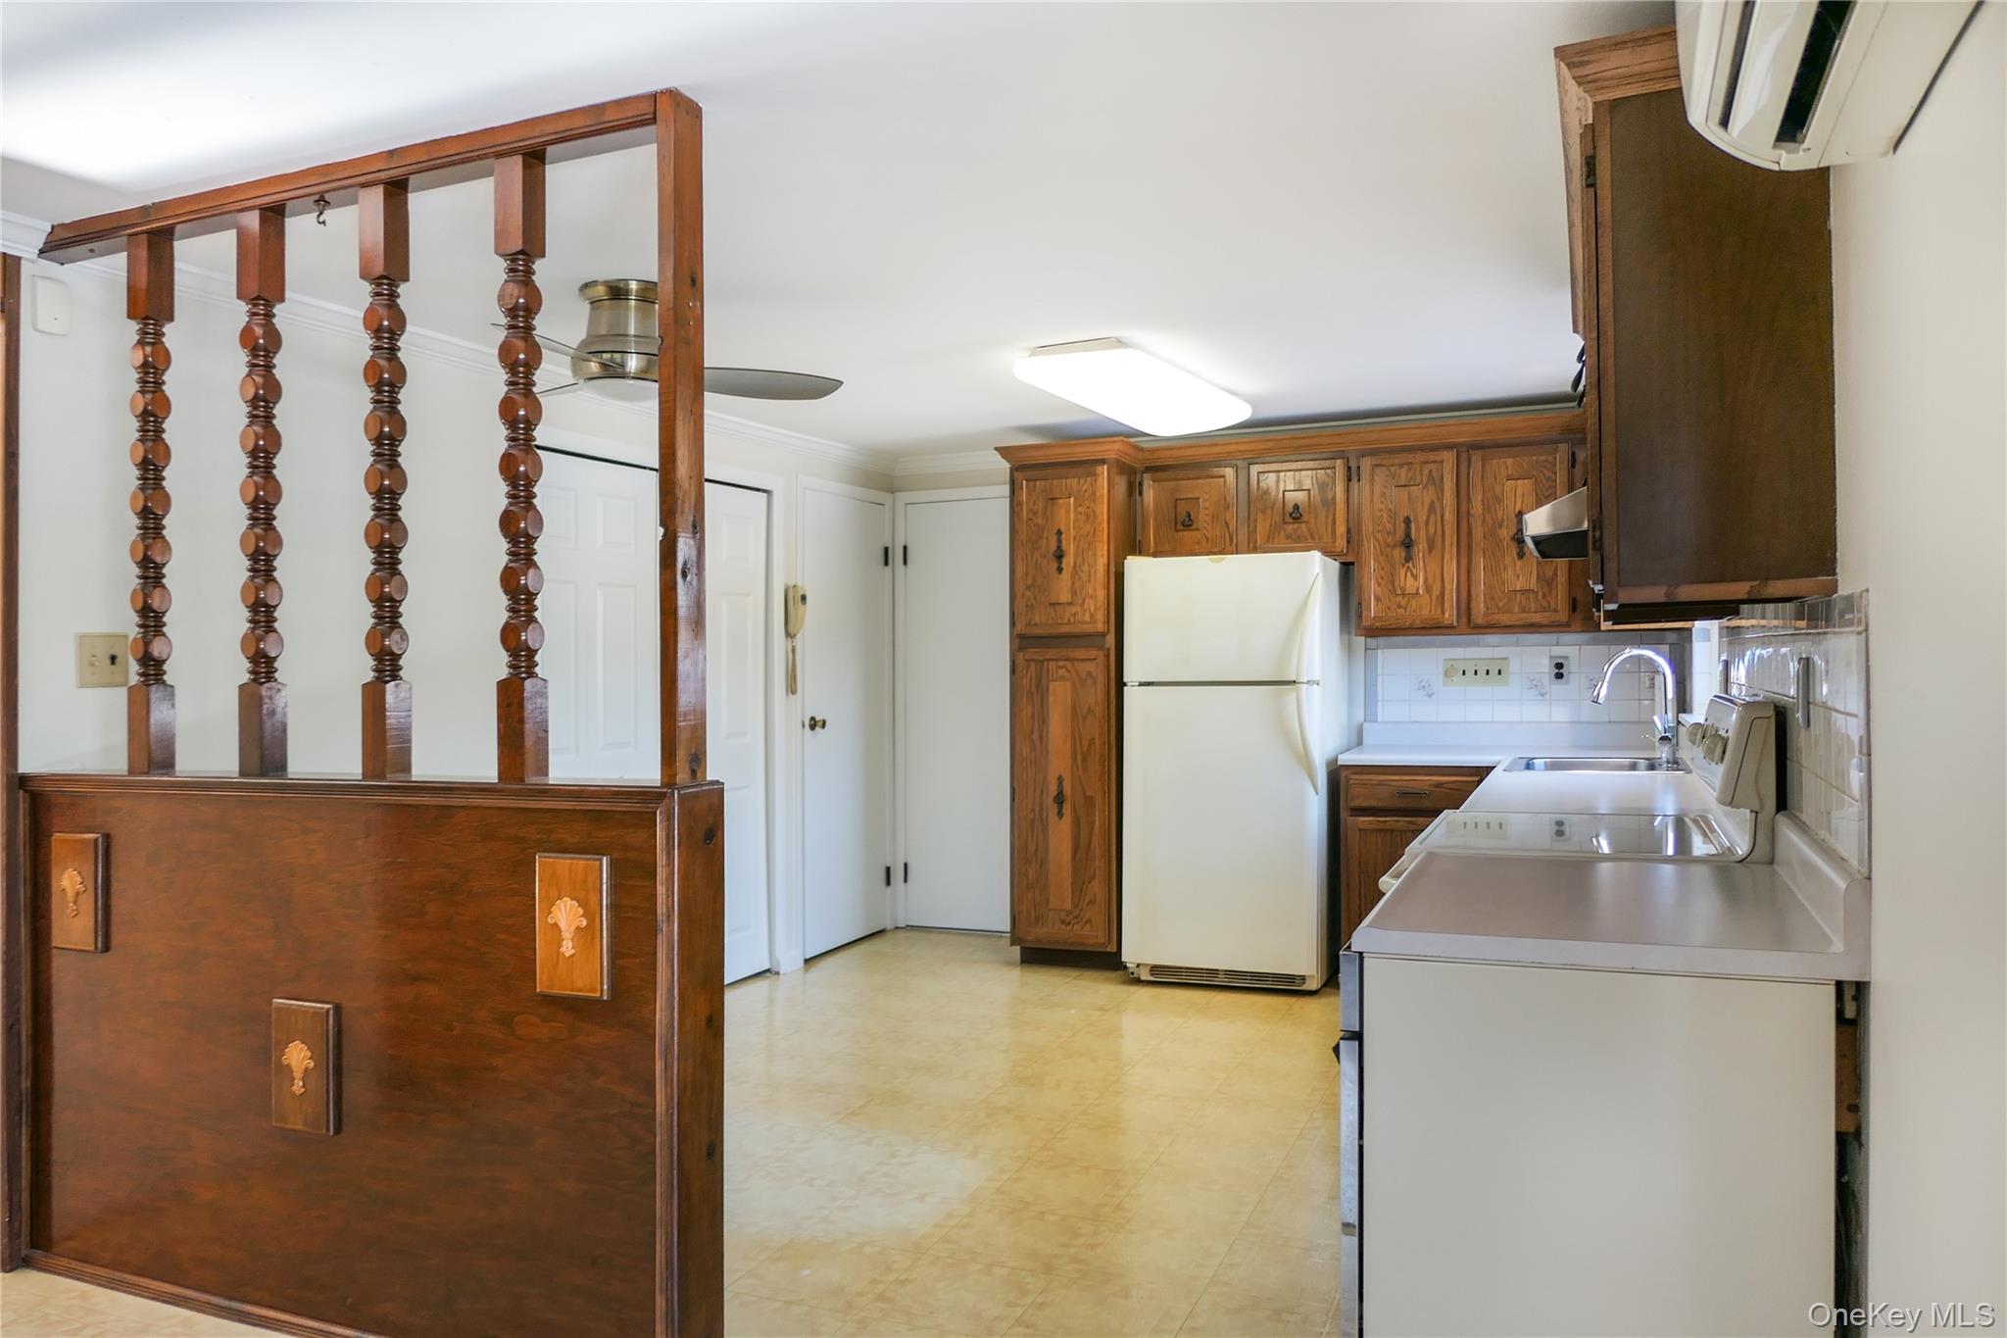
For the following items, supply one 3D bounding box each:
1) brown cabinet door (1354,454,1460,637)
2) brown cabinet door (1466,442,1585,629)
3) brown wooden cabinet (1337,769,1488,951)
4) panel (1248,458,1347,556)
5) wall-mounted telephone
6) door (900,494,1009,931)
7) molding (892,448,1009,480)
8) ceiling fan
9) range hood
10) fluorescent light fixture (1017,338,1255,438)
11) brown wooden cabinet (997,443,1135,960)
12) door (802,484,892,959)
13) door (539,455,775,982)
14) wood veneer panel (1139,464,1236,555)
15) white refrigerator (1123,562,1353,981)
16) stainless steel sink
[{"bbox_3d":[1.589,-0.501,5.237,0.358,0.683,0.025,0,0,24],"label":"brown cabinet door"},{"bbox_3d":[1.958,-0.503,5.073,0.352,0.683,0.025,0,0,24],"label":"brown cabinet door"},{"bbox_3d":[1.692,0.803,5.238,0.620,0.870,0.610,-1,0,24],"label":"brown wooden cabinet"},{"bbox_3d":[1.190,-0.646,5.403,0.388,0.370,0.022,-1,0,24],"label":"panel"},{"bbox_3d":[-0.858,-0.116,5.632,0.065,0.457,0.085,-1,-1,24],"label":"wall-mounted telephone"},{"bbox_3d":[-0.166,0.217,6.408,0.700,2.060,0.045,-1,0,24],"label":"door"},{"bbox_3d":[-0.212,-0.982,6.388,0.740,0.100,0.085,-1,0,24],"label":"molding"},{"bbox_3d":[-1.056,-0.881,3.591,1.080,0.310,1.060,-1,0,24],"label":"ceiling fan"},{"bbox_3d":[1.286,-0.307,2.677,0.440,0.125,0.770,-1,0,24],"label":"range hood"},{"bbox_3d":[0.526,-0.987,4.782,0.440,0.115,1.290,-1,0,24],"label":"fluorescent light fixture"},{"bbox_3d":[0.376,0.164,5.770,0.520,2.153,0.670,-1,-1,24],"label":"brown wooden cabinet"},{"bbox_3d":[-0.707,0.231,6.073,0.050,2.028,0.720,-1,-1,24],"label":"door"},{"bbox_3d":[-1.247,0.253,4.948,0.050,1.957,1.395,-1,-1,24],"label":"door"},{"bbox_3d":[0.779,-0.646,5.582,0.399,0.368,0.022,-1,0,24],"label":"wood veneer panel"},{"bbox_3d":[0.963,0.397,5.457,0.760,1.662,0.720,-1,-1,24],"label":"white refrigerator"},{"bbox_3d":[1.974,0.399,4.443,0.540,0.170,0.630,-1,0,24],"label":"stainless steel sink"}]

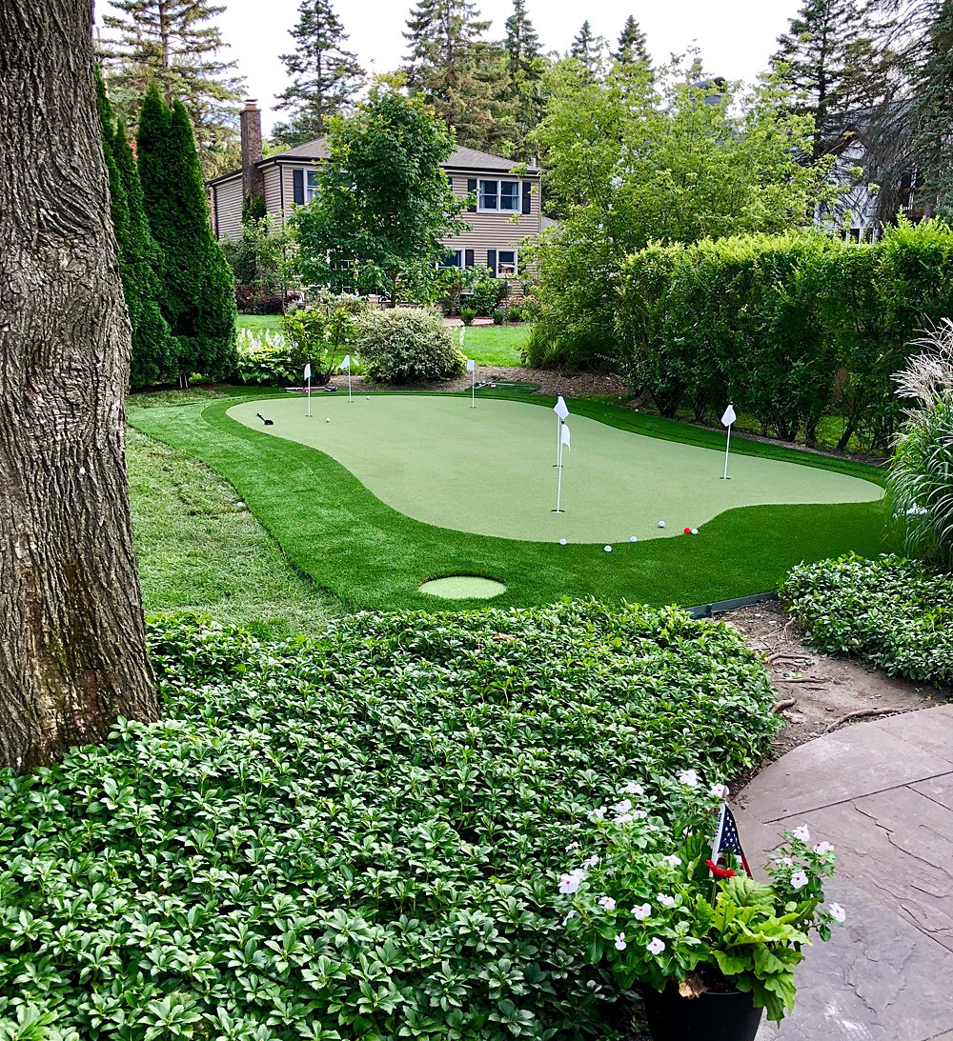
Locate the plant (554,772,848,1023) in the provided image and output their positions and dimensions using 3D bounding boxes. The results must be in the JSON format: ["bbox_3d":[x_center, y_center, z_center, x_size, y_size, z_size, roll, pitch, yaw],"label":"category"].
[{"bbox_3d":[0.496,0.790,2.251,0.604,0.482,0.520,0,13,0],"label":"plant"}]

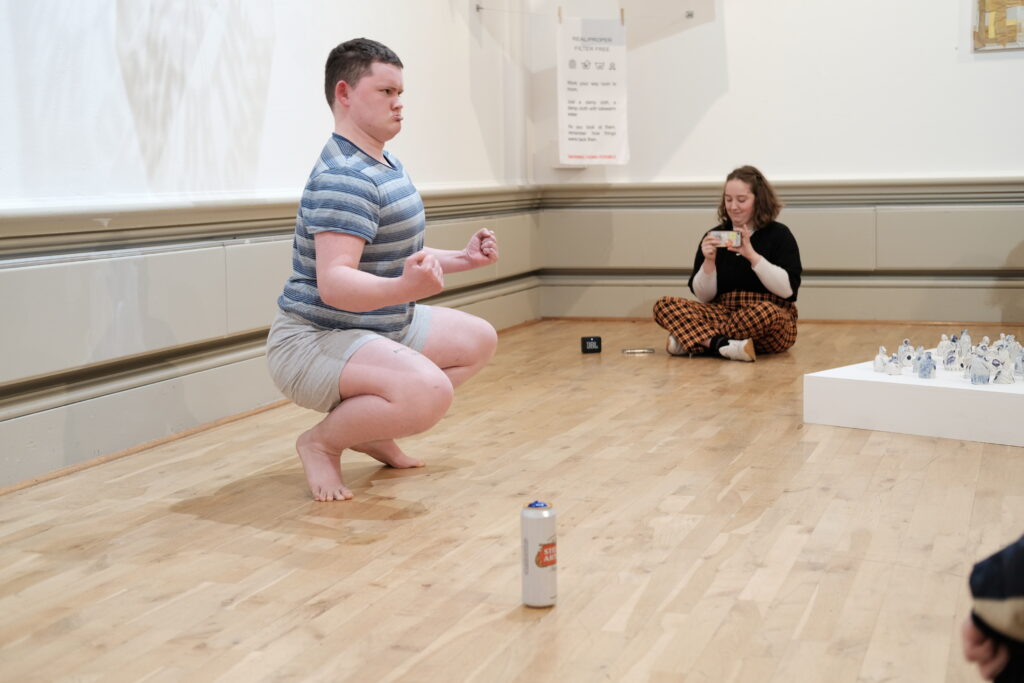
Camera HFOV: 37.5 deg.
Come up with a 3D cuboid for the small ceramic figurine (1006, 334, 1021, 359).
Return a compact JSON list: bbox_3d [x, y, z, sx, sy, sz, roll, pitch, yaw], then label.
[{"bbox_3d":[1.673,0.020,5.028,0.050,0.085,0.037,1,7,18],"label":"small ceramic figurine"}]

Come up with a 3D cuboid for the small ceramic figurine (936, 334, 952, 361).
[{"bbox_3d":[1.476,0.015,5.143,0.050,0.077,0.038,1,7,16],"label":"small ceramic figurine"}]

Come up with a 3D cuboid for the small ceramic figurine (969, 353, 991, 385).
[{"bbox_3d":[1.401,0.080,4.512,0.063,0.090,0.047,1,7,17],"label":"small ceramic figurine"}]

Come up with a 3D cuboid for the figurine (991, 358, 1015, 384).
[{"bbox_3d":[1.476,0.081,4.525,0.068,0.085,0.055,1,7,18],"label":"figurine"}]

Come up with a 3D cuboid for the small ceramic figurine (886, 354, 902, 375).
[{"bbox_3d":[1.207,0.071,4.751,0.047,0.063,0.038,0,7,14],"label":"small ceramic figurine"}]

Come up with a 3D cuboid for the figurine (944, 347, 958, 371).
[{"bbox_3d":[1.410,0.054,4.835,0.050,0.071,0.037,1,7,16],"label":"figurine"}]

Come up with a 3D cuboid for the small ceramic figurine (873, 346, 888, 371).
[{"bbox_3d":[1.182,0.055,4.827,0.050,0.082,0.045,0,7,14],"label":"small ceramic figurine"}]

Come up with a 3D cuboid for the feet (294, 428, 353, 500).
[{"bbox_3d":[-0.481,0.310,3.839,0.100,0.160,0.215,-4,7,-22],"label":"feet"}]

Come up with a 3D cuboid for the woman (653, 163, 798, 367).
[{"bbox_3d":[0.982,-0.358,6.604,0.640,0.820,0.570,2,7,28],"label":"woman"}]

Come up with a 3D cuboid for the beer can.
[{"bbox_3d":[0.051,0.399,2.810,0.066,0.188,0.066,-1,6,0],"label":"beer can"}]

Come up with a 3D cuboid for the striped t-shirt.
[{"bbox_3d":[-0.418,-0.277,3.973,0.350,0.510,0.470,1,7,16],"label":"striped t-shirt"}]

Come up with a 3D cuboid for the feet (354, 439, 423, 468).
[{"bbox_3d":[-0.358,0.283,4.253,0.230,0.120,0.100,-3,6,-12],"label":"feet"}]

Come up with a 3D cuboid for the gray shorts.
[{"bbox_3d":[-0.435,0.035,4.016,0.360,0.310,0.480,1,7,16],"label":"gray shorts"}]

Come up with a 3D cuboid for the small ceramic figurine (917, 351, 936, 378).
[{"bbox_3d":[1.284,0.072,4.660,0.055,0.078,0.042,1,7,15],"label":"small ceramic figurine"}]

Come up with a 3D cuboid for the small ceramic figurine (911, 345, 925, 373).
[{"bbox_3d":[1.299,0.055,4.804,0.050,0.083,0.045,1,7,15],"label":"small ceramic figurine"}]

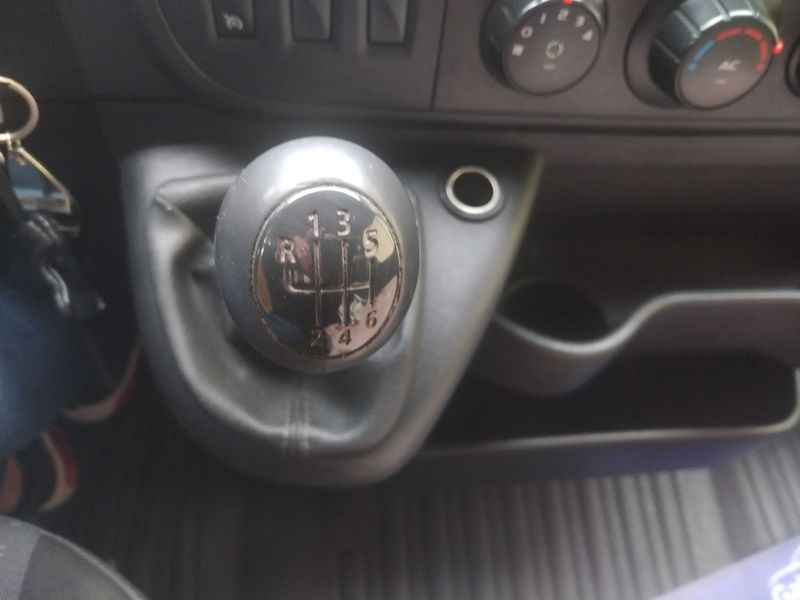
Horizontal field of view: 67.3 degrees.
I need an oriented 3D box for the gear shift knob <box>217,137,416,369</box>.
[{"bbox_3d":[-0.024,-0.012,0.171,0.055,0.067,0.061,-2,85,-12],"label":"gear shift knob"}]

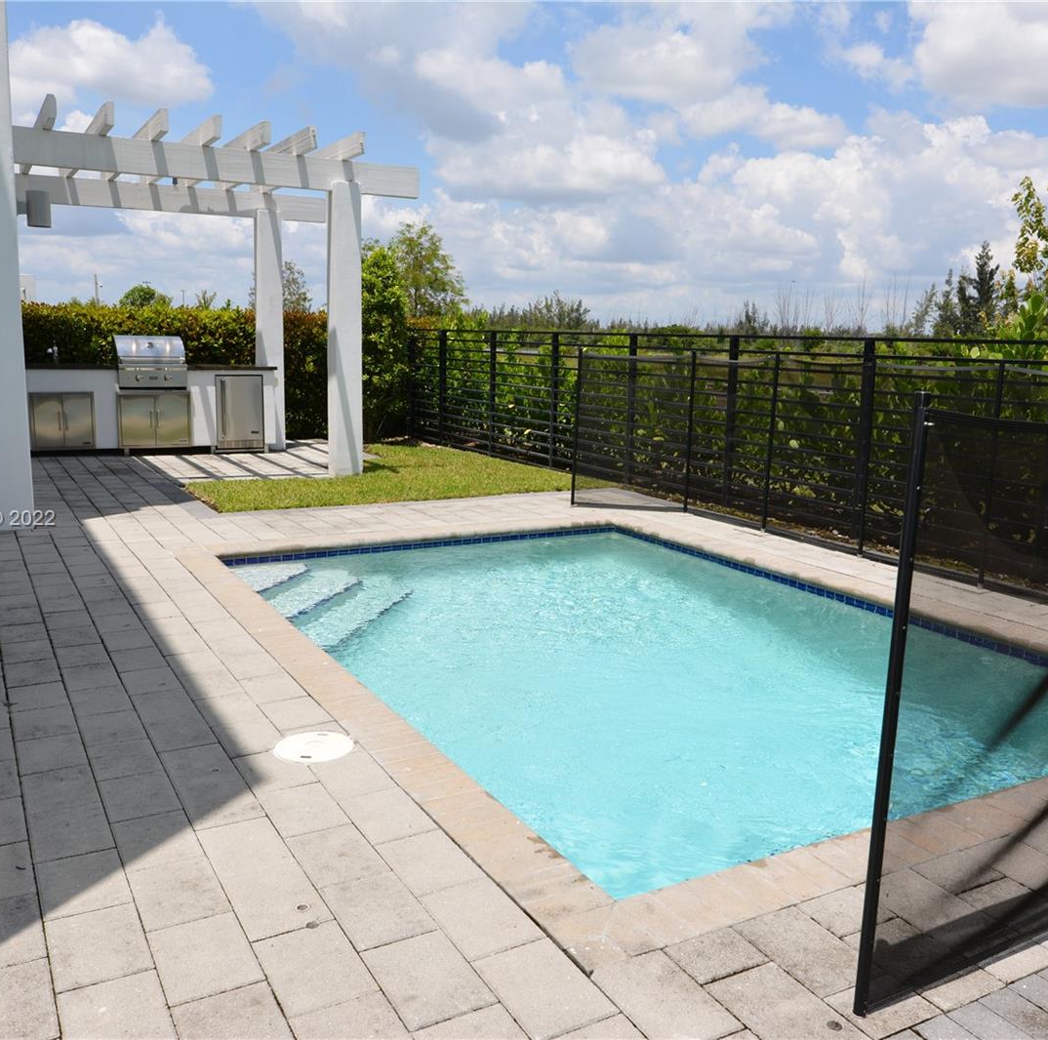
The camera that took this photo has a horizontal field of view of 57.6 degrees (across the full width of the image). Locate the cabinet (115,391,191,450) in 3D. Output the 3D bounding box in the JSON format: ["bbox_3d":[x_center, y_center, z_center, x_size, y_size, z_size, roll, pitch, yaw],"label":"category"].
[{"bbox_3d":[-4.210,-1.148,10.804,0.774,0.623,0.521,-4,12,-30],"label":"cabinet"}]

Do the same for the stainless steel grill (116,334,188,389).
[{"bbox_3d":[-4.200,-1.773,10.681,0.706,0.582,0.603,-4,12,-30],"label":"stainless steel grill"}]

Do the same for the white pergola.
[{"bbox_3d":[-3.279,-2.132,9.872,3.617,3.124,3.384,-4,12,-30],"label":"white pergola"}]

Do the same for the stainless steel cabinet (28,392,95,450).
[{"bbox_3d":[-5.012,-1.078,10.335,0.623,0.603,0.521,-4,12,-30],"label":"stainless steel cabinet"}]

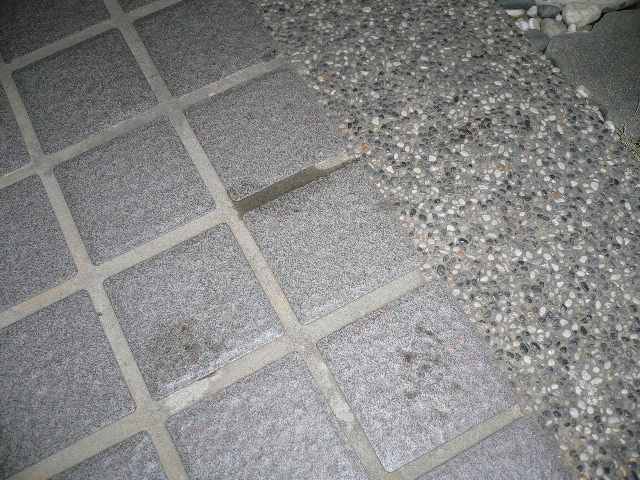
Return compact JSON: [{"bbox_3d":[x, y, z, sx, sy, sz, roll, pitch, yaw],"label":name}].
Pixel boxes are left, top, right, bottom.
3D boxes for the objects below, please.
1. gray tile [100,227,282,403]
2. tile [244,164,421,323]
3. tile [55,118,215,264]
[{"bbox_3d":[-0.137,0.075,0.696,0.150,0.015,0.150,-26,66,-11],"label":"gray tile"},{"bbox_3d":[0.013,0.001,0.727,0.150,0.015,0.150,-26,66,-11],"label":"tile"},{"bbox_3d":[-0.216,-0.058,0.763,0.150,0.015,0.150,-26,66,-11],"label":"tile"}]

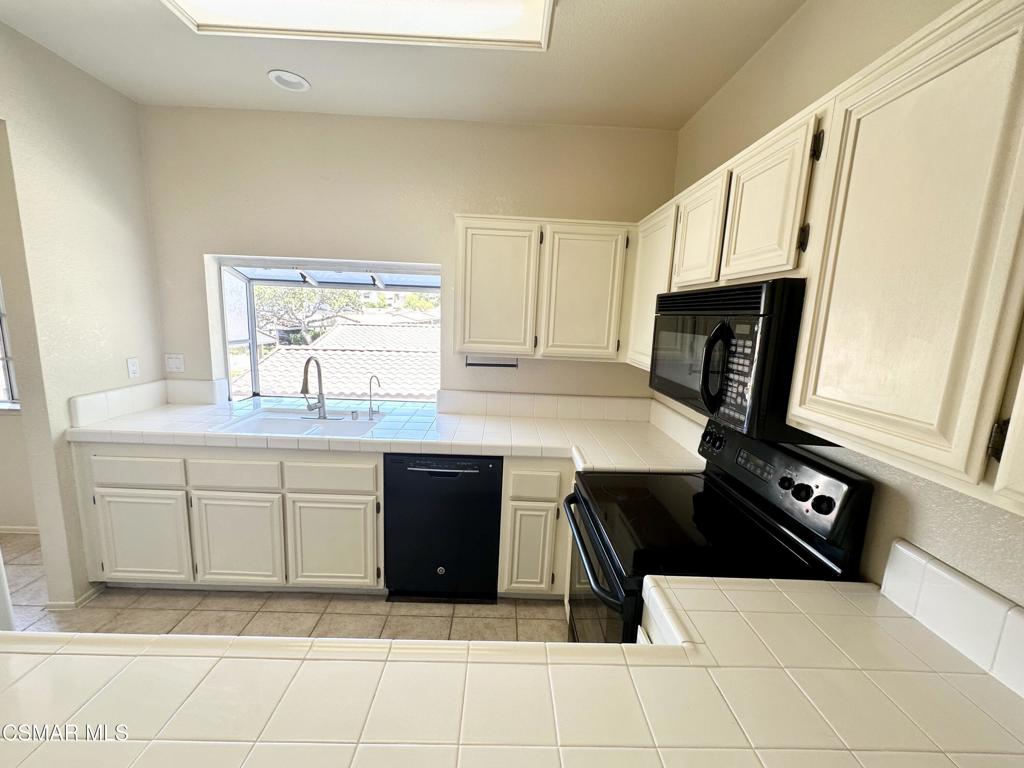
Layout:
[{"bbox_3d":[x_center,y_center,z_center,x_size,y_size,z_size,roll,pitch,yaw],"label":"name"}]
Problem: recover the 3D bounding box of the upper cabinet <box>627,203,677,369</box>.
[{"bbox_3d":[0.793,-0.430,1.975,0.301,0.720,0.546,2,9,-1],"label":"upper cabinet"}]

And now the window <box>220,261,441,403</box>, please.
[{"bbox_3d":[-1.162,-0.321,2.814,1.418,0.908,0.265,2,9,-1],"label":"window"}]

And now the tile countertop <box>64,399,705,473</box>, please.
[{"bbox_3d":[-0.639,0.265,2.351,3.091,0.065,1.142,2,9,-1],"label":"tile countertop"}]

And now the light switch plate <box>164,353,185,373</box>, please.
[{"bbox_3d":[-2.099,-0.130,2.576,0.114,0.115,0.010,2,9,-1],"label":"light switch plate"}]

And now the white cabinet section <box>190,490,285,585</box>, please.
[{"bbox_3d":[-1.427,0.768,2.408,0.463,0.520,0.520,2,9,-1],"label":"white cabinet section"}]

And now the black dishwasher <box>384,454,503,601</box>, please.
[{"bbox_3d":[-0.368,0.738,2.458,0.612,0.863,0.595,2,9,-1],"label":"black dishwasher"}]

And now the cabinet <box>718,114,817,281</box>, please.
[{"bbox_3d":[0.810,-0.452,1.103,0.306,0.352,0.372,2,9,-1],"label":"cabinet"}]

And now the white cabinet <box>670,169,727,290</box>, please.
[{"bbox_3d":[0.804,-0.515,1.483,0.306,0.352,0.398,2,9,-1],"label":"white cabinet"}]

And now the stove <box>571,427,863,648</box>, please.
[{"bbox_3d":[0.555,0.778,1.480,0.673,1.181,0.780,2,9,-1],"label":"stove"}]

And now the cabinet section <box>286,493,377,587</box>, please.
[{"bbox_3d":[-0.946,0.786,2.419,0.463,0.518,0.520,2,9,-1],"label":"cabinet section"}]

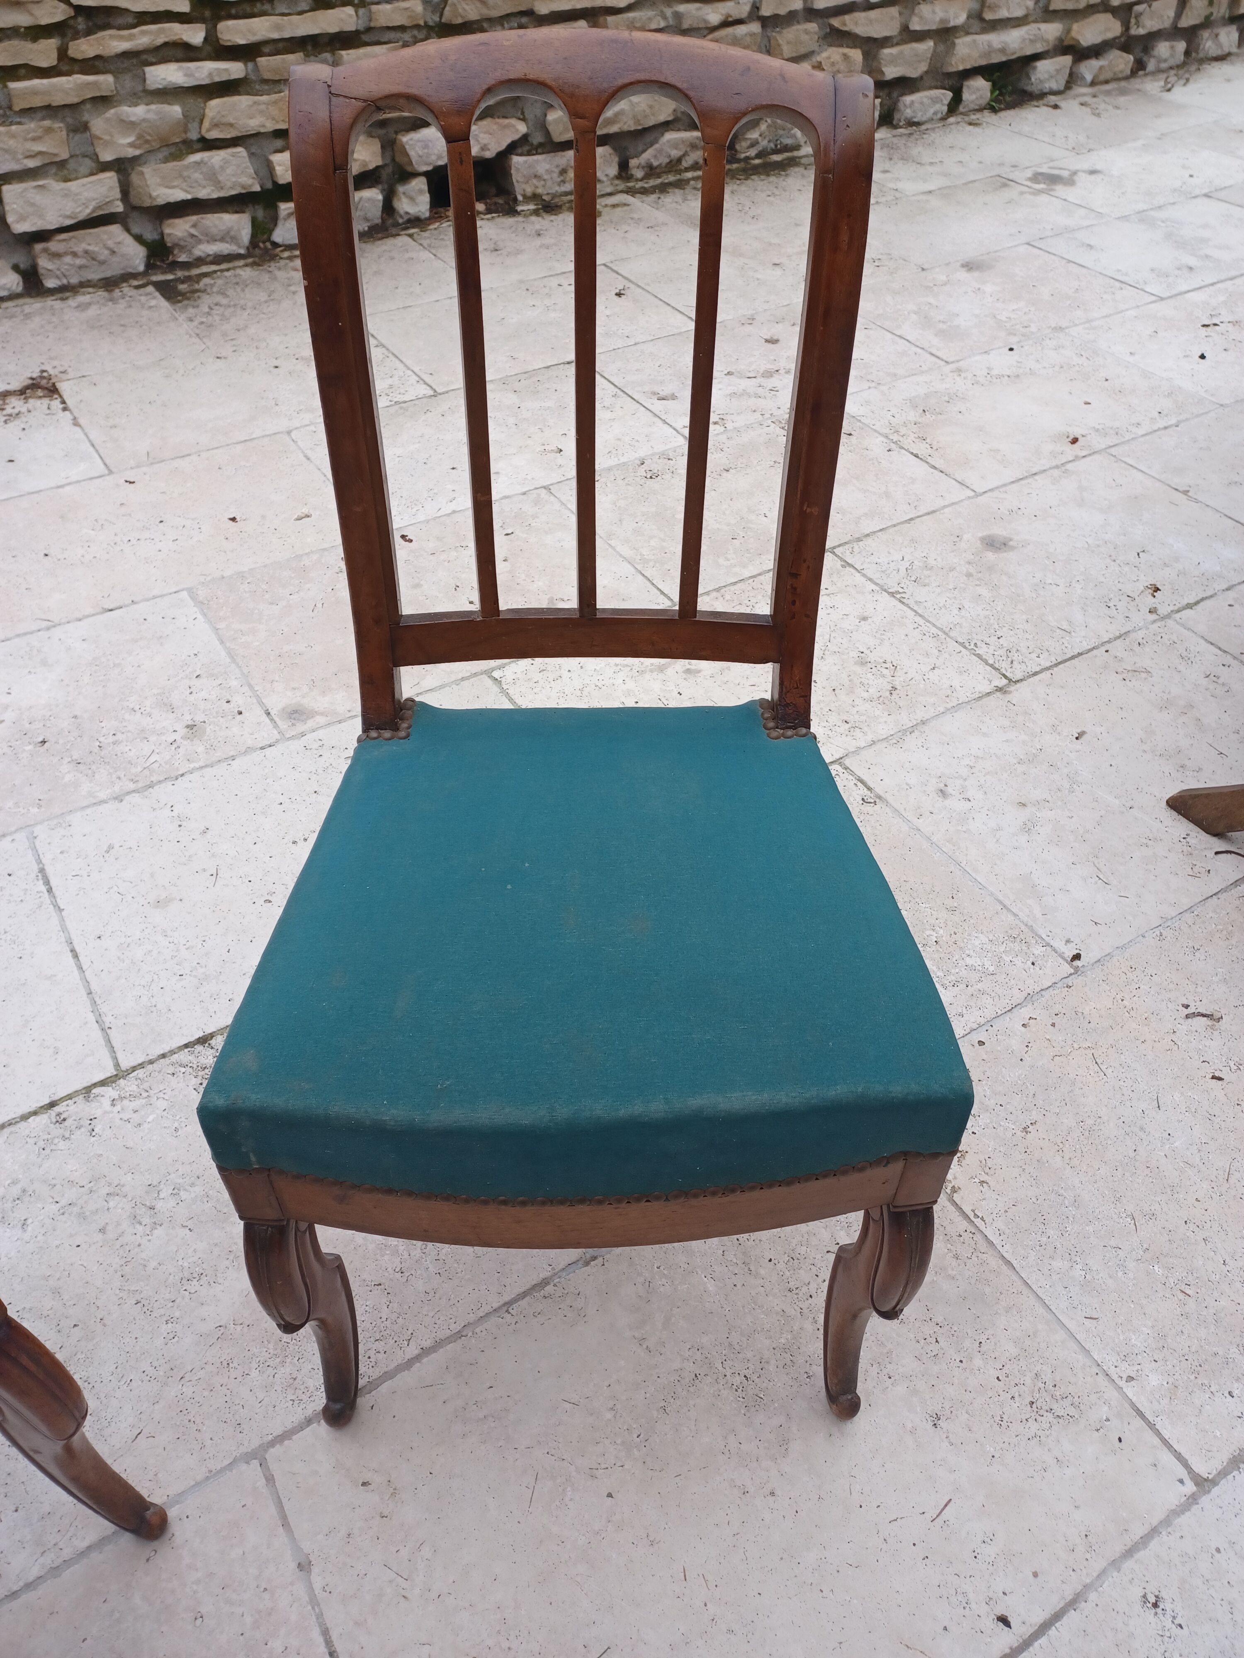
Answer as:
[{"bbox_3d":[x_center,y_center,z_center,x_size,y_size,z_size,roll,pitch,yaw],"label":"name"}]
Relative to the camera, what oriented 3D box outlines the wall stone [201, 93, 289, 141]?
[{"bbox_3d":[-0.852,-1.620,2.699,0.227,0.072,0.120,-23,49,-22],"label":"wall stone"}]

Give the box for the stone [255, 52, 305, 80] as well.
[{"bbox_3d":[-0.752,-1.666,2.607,0.101,0.044,0.100,-23,49,-22],"label":"stone"}]

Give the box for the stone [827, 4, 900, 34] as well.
[{"bbox_3d":[0.634,-2.218,3.292,0.243,0.062,0.130,-23,49,-22],"label":"stone"}]

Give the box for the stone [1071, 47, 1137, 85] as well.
[{"bbox_3d":[1.490,-2.438,3.819,0.271,0.088,0.130,-23,49,-22],"label":"stone"}]

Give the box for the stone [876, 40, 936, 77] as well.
[{"bbox_3d":[0.771,-2.204,3.426,0.191,0.083,0.130,-23,49,-22],"label":"stone"}]

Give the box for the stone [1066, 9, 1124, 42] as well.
[{"bbox_3d":[1.433,-2.491,3.716,0.216,0.082,0.130,-23,49,-22],"label":"stone"}]

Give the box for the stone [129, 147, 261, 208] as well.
[{"bbox_3d":[-0.990,-1.494,2.722,0.292,0.089,0.120,-23,49,-22],"label":"stone"}]

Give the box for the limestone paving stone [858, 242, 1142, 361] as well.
[{"bbox_3d":[0.803,-1.140,2.608,0.615,0.030,0.405,-23,49,-22],"label":"limestone paving stone"}]

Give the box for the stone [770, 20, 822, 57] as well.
[{"bbox_3d":[0.431,-2.122,3.210,0.161,0.070,0.130,-23,49,-22],"label":"stone"}]

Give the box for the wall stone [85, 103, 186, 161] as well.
[{"bbox_3d":[-1.067,-1.538,2.610,0.204,0.085,0.120,-23,49,-22],"label":"wall stone"}]

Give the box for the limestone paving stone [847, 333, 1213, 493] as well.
[{"bbox_3d":[0.771,-0.802,2.300,0.628,0.030,0.410,-23,49,-22],"label":"limestone paving stone"}]

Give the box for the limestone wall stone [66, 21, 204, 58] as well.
[{"bbox_3d":[-1.024,-1.663,2.516,0.280,0.044,0.110,-23,49,-22],"label":"limestone wall stone"}]

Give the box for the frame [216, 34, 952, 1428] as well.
[{"bbox_3d":[-0.028,0.012,0.809,0.429,0.853,0.479,-1,45,-1],"label":"frame"}]

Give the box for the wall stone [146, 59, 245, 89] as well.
[{"bbox_3d":[-0.933,-1.643,2.590,0.216,0.037,0.100,-23,49,-22],"label":"wall stone"}]

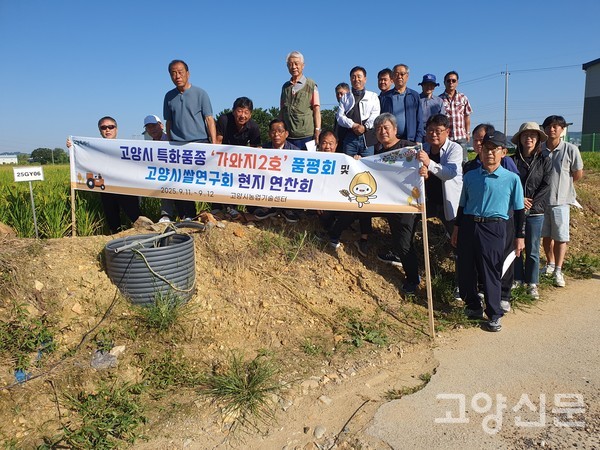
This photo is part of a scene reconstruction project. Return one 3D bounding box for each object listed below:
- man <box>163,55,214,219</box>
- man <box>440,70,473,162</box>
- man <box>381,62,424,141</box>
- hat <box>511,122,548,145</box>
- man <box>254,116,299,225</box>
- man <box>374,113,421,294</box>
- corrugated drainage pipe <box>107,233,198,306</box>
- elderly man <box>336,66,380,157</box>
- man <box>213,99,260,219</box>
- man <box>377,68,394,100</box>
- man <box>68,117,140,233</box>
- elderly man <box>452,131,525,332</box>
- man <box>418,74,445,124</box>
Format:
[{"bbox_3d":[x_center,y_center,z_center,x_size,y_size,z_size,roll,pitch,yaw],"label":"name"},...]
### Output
[{"bbox_3d":[-1.101,-0.868,4.698,0.540,1.660,0.340,-2,9,-1],"label":"man"},{"bbox_3d":[2.034,-1.140,5.907,0.480,1.700,0.300,2,10,25],"label":"man"},{"bbox_3d":[1.146,-0.944,5.140,0.520,1.700,0.320,1,9,16],"label":"man"},{"bbox_3d":[2.054,-0.819,4.035,0.330,0.170,0.340,3,10,27],"label":"hat"},{"bbox_3d":[-0.214,-0.518,4.290,0.530,0.959,0.580,-1,9,5],"label":"man"},{"bbox_3d":[0.898,-0.184,4.026,0.540,1.600,0.550,2,10,22],"label":"man"},{"bbox_3d":[-1.332,0.377,4.019,0.760,0.450,0.760,-2,9,0],"label":"corrugated drainage pipe"},{"bbox_3d":[0.625,-0.783,4.789,0.540,1.730,0.340,1,9,18],"label":"elderly man"},{"bbox_3d":[-0.582,-0.631,4.271,0.520,1.128,0.550,-2,9,-3],"label":"man"},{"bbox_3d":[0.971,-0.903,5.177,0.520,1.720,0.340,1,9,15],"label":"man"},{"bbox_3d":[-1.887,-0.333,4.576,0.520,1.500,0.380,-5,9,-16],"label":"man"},{"bbox_3d":[1.605,0.055,3.840,0.600,1.681,0.420,3,10,30],"label":"elderly man"},{"bbox_3d":[1.661,-1.038,5.724,0.480,1.680,0.300,2,10,22],"label":"man"}]

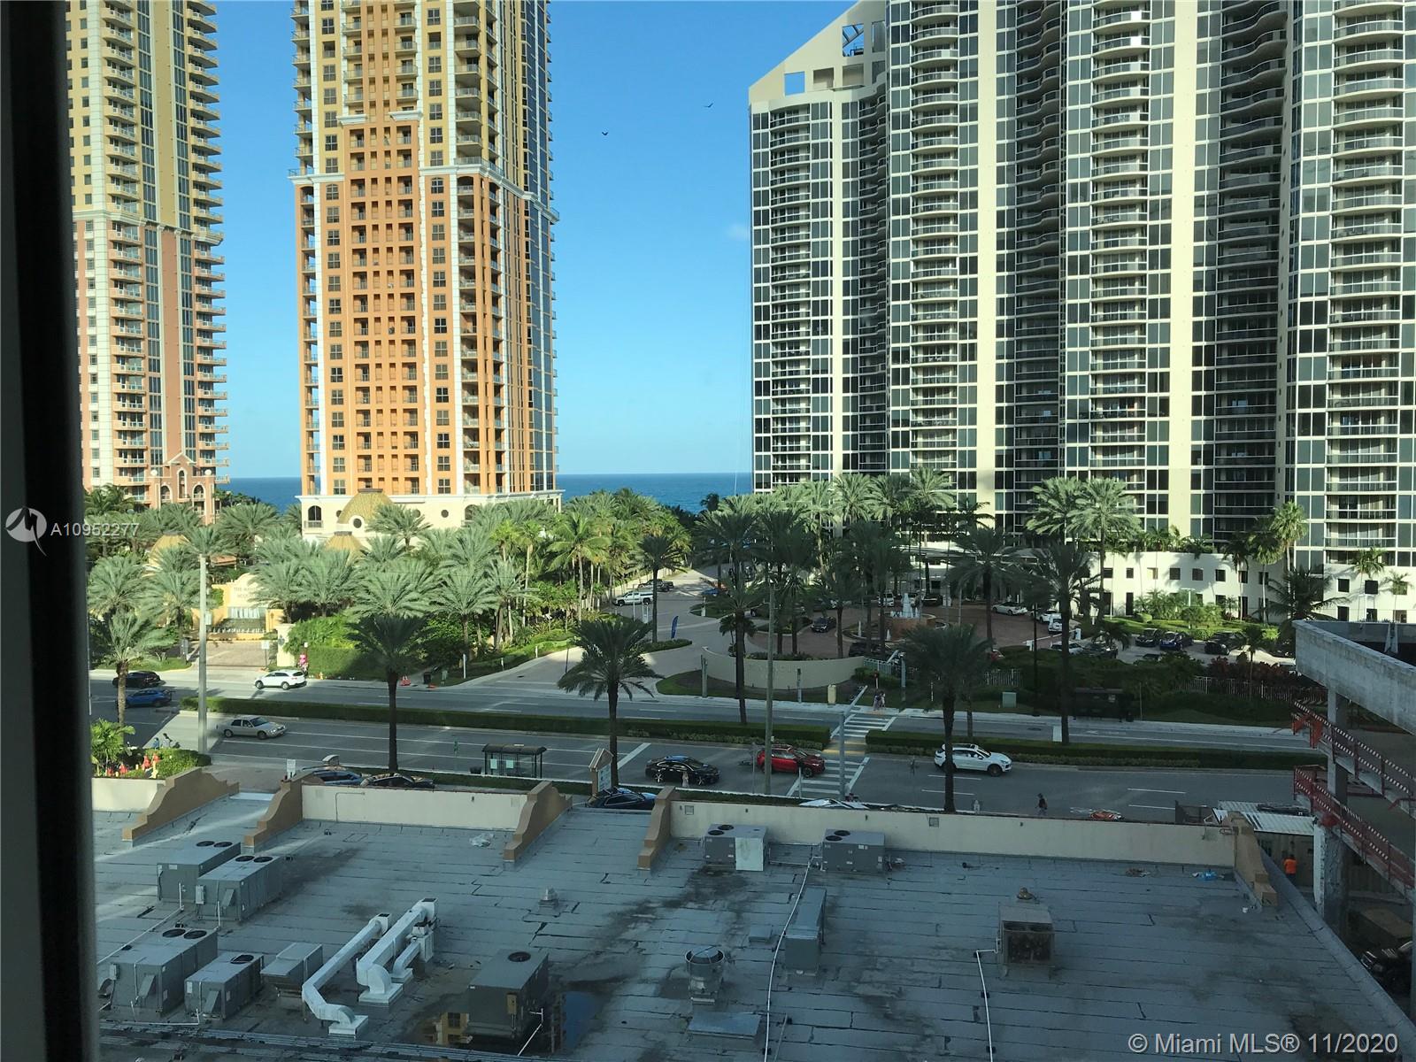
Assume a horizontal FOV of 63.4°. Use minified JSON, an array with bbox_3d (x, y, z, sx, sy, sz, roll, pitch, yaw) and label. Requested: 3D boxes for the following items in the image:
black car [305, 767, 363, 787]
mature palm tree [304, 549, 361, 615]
[{"bbox_3d":[-24.147,15.742,71.805,4.600,1.500,1.850,0,3,13],"label":"black car"},{"bbox_3d":[-44.841,7.586,136.564,6.900,10.800,6.900,-1,3,0],"label":"mature palm tree"}]

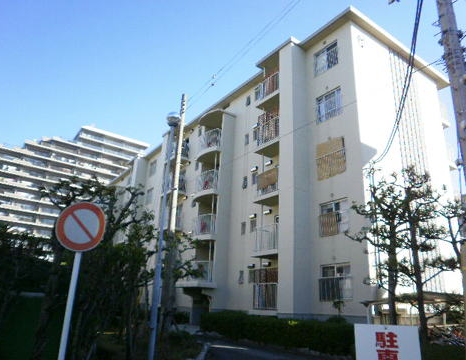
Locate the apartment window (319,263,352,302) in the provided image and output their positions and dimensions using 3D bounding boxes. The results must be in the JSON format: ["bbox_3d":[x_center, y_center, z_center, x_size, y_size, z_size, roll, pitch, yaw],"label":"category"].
[{"bbox_3d":[4.032,4.008,14.158,0.160,1.370,1.500,16,-23,-33],"label":"apartment window"}]

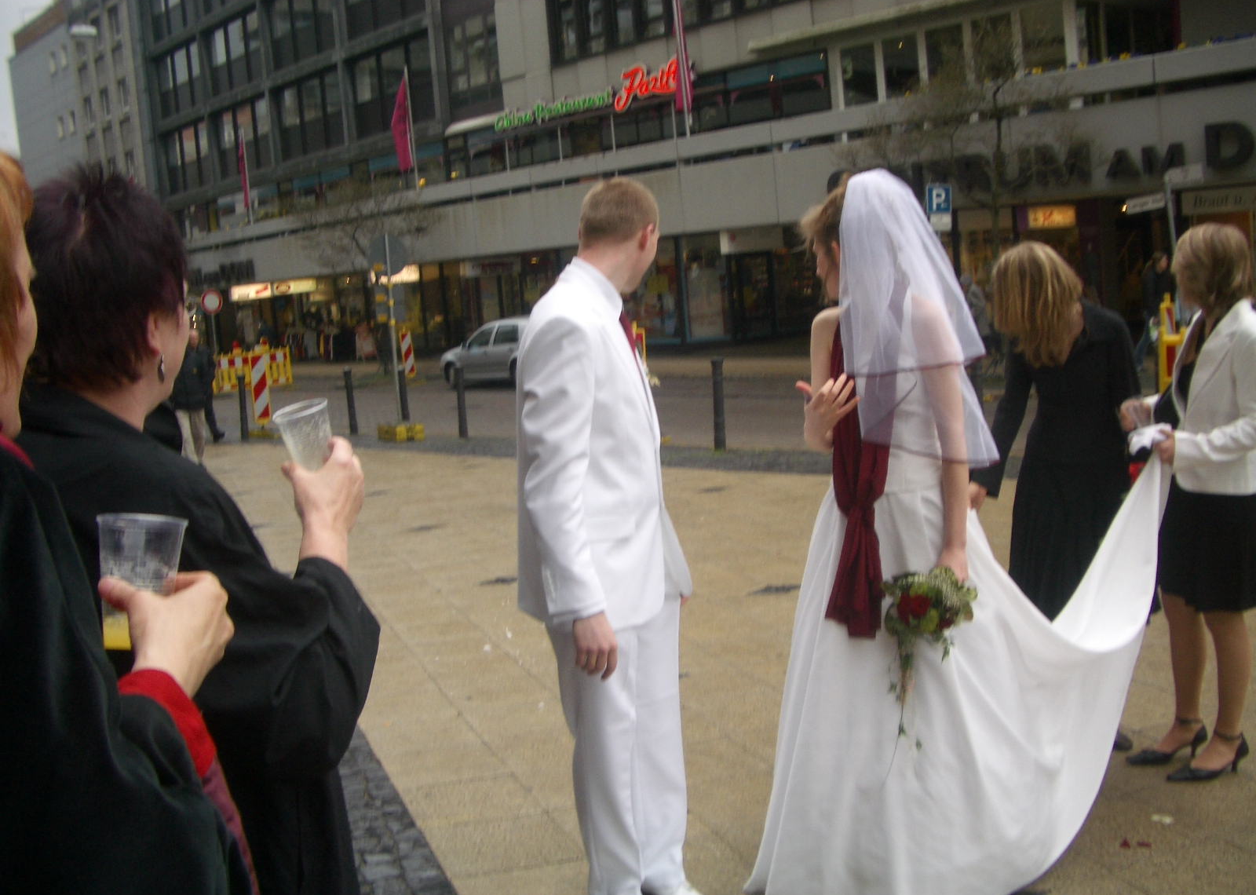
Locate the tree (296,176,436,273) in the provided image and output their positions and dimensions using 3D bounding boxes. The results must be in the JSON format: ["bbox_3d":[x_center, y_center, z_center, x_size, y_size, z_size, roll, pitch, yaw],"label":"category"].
[{"bbox_3d":[-6.524,-4.337,31.800,3.200,4.600,3.200,-6,8,-10],"label":"tree"}]

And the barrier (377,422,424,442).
[{"bbox_3d":[-3.276,-0.228,18.249,0.650,0.240,0.550,-9,9,-29],"label":"barrier"}]

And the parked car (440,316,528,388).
[{"bbox_3d":[-2.600,-2.160,27.800,1.720,1.460,4.200,-11,10,-38],"label":"parked car"}]

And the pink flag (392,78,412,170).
[{"bbox_3d":[-7.464,-10.644,42.000,0.600,3.000,0.300,-6,8,-5],"label":"pink flag"}]

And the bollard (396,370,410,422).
[{"bbox_3d":[-3.275,-0.660,18.736,0.120,1.000,0.120,-6,8,-9],"label":"bollard"}]

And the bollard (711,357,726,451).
[{"bbox_3d":[0.946,-0.451,13.506,0.120,1.000,0.120,-4,8,5],"label":"bollard"}]

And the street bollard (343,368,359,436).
[{"bbox_3d":[-4.060,-0.666,18.601,0.120,1.000,0.120,-6,8,-11],"label":"street bollard"}]

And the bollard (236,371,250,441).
[{"bbox_3d":[-5.470,-0.584,17.943,0.120,1.000,0.120,-7,8,-16],"label":"bollard"}]

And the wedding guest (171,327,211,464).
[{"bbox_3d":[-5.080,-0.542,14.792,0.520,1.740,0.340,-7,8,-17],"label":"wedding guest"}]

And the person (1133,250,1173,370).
[{"bbox_3d":[7.251,-1.846,17.492,0.600,1.660,0.480,0,10,33],"label":"person"}]

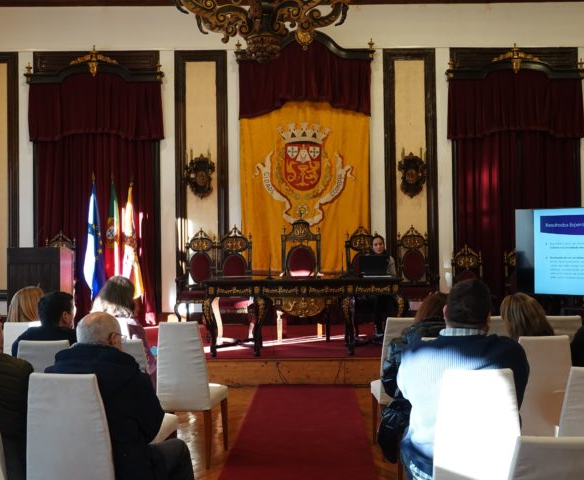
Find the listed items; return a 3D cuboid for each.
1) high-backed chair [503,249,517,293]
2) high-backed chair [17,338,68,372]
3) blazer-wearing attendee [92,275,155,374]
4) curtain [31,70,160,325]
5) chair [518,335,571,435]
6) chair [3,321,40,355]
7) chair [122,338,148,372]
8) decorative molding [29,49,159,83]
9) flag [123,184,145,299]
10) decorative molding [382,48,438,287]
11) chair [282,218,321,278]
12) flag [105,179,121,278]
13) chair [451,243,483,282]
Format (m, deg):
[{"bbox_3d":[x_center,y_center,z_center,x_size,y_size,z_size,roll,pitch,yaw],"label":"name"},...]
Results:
[{"bbox_3d":[3.346,0.807,10.150,0.590,1.473,0.600,-1,-1,2],"label":"high-backed chair"},{"bbox_3d":[-1.291,1.025,4.051,0.450,0.985,0.550,-1,-1,3],"label":"high-backed chair"},{"bbox_3d":[-1.010,0.863,4.240,0.520,1.310,0.750,-1,-1,4],"label":"blazer-wearing attendee"},{"bbox_3d":[-2.978,-0.608,11.028,2.041,3.915,0.280,-1,-1,-1],"label":"curtain"},{"bbox_3d":[1.353,1.010,4.020,0.440,0.990,0.560,-1,-1,-1],"label":"chair"},{"bbox_3d":[-1.764,1.042,5.030,0.450,0.985,0.550,-1,-1,3],"label":"chair"},{"bbox_3d":[-0.908,1.021,4.066,0.440,0.960,0.530,-1,-1,2],"label":"chair"},{"bbox_3d":[-3.311,-2.926,12.070,2.250,0.570,0.250,0,-1,1],"label":"decorative molding"},{"bbox_3d":[-2.344,0.063,10.735,0.360,1.820,0.300,-1,-1,2],"label":"flag"},{"bbox_3d":[1.849,-1.056,11.197,0.820,3.866,0.090,-1,-1,-1],"label":"decorative molding"},{"bbox_3d":[0.126,0.501,9.054,0.600,1.532,0.600,-1,-1,2],"label":"chair"},{"bbox_3d":[-2.892,-0.008,11.600,0.300,1.900,0.250,0,-1,1],"label":"flag"},{"bbox_3d":[2.565,0.815,10.174,0.590,1.473,0.600,-1,-1,2],"label":"chair"}]

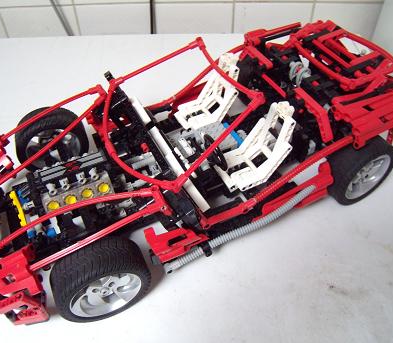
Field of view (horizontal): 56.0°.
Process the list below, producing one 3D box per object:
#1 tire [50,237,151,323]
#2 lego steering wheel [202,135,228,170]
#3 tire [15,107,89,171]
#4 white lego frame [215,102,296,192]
[{"bbox_3d":[-0.083,0.095,0.325,0.082,0.082,0.039,-20,49,-16],"label":"tire"},{"bbox_3d":[0.016,-0.016,0.362,0.012,0.041,0.041,-30,51,-7],"label":"lego steering wheel"},{"bbox_3d":[-0.175,-0.036,0.452,0.082,0.082,0.039,-20,49,-16],"label":"tire"},{"bbox_3d":[0.058,-0.030,0.377,0.076,0.080,0.056,-22,50,-17],"label":"white lego frame"}]

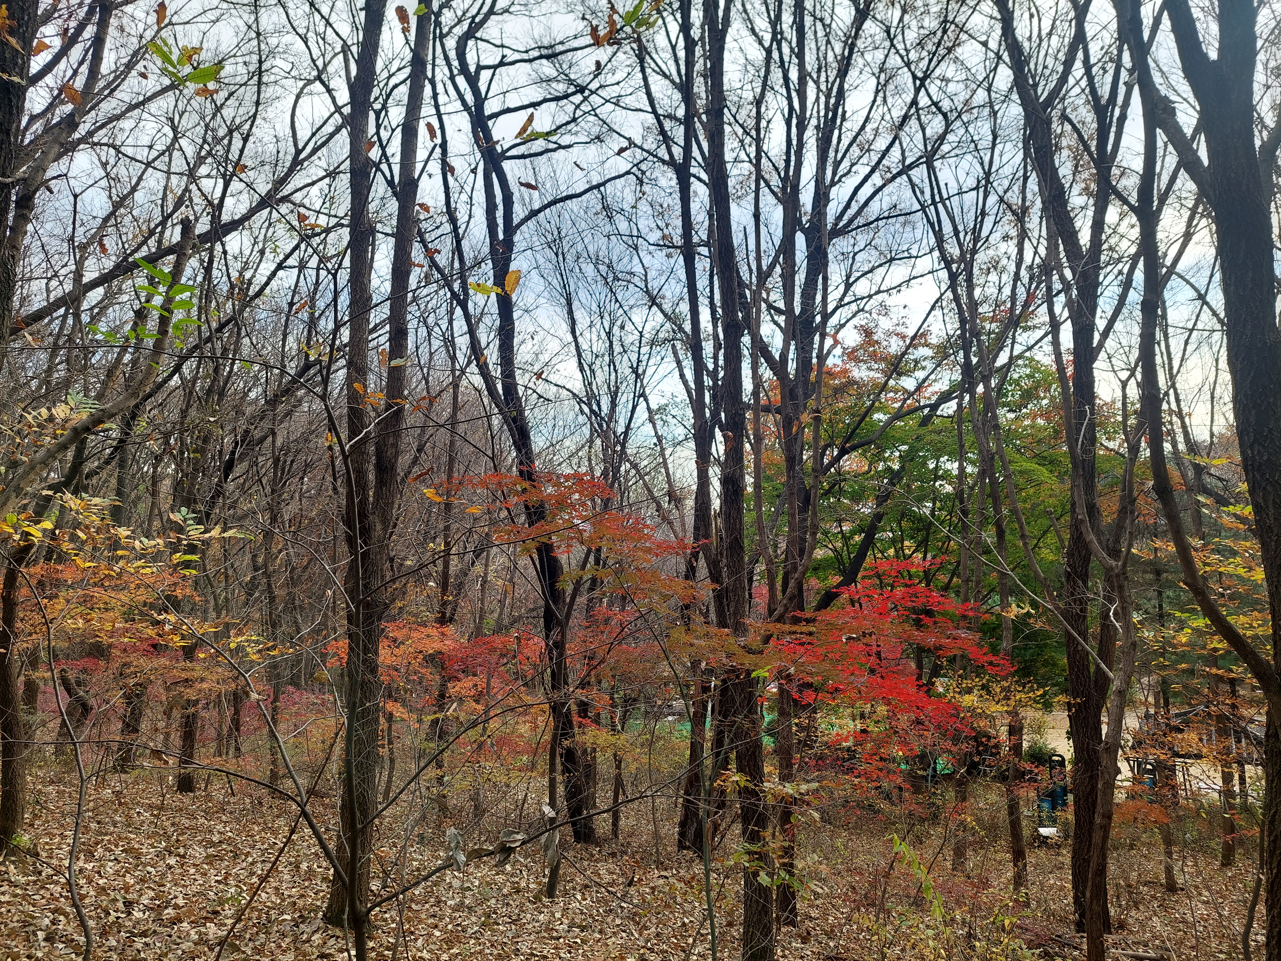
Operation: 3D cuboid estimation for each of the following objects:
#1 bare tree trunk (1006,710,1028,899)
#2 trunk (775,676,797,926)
[{"bbox_3d":[4.480,3.860,11.000,0.190,2.080,0.190,0,-7,0],"label":"bare tree trunk"},{"bbox_3d":[1.338,2.940,8.500,0.170,2.220,0.170,0,-7,0],"label":"trunk"}]

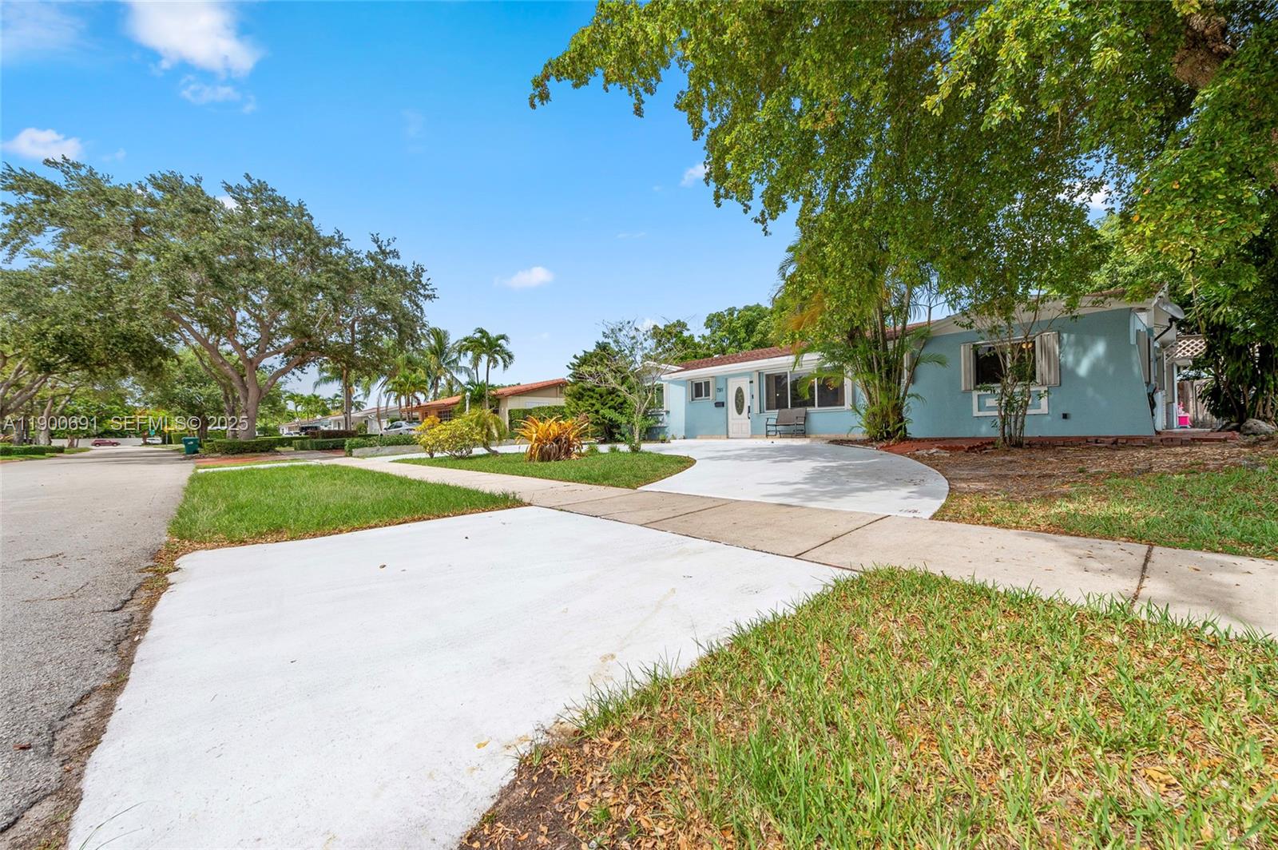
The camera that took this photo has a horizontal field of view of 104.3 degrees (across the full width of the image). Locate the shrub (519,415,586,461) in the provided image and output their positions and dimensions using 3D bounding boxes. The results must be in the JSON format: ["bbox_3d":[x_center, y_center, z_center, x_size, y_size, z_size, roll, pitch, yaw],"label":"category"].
[{"bbox_3d":[-2.092,0.322,12.100,1.650,1.100,1.450,-1,-1,-10],"label":"shrub"}]

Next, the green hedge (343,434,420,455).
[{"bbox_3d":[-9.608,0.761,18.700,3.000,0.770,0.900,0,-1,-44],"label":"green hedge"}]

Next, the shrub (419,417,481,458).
[{"bbox_3d":[-5.525,0.371,14.500,1.850,1.210,1.500,0,-1,-21],"label":"shrub"}]

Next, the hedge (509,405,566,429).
[{"bbox_3d":[-4.966,-0.088,24.441,3.800,1.650,1.000,0,-1,-41],"label":"hedge"}]

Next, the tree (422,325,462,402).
[{"bbox_3d":[-16.118,-3.286,41.000,4.200,9.580,4.200,0,-1,-21],"label":"tree"}]

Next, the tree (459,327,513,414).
[{"bbox_3d":[-7.655,-1.907,24.800,2.800,5.960,2.700,0,-1,-17],"label":"tree"}]

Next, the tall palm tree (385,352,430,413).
[{"bbox_3d":[-15.362,-1.758,33.000,3.100,6.040,3.000,0,-1,-25],"label":"tall palm tree"}]

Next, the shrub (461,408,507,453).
[{"bbox_3d":[-4.753,0.191,15.200,1.420,1.420,1.400,0,-1,-17],"label":"shrub"}]

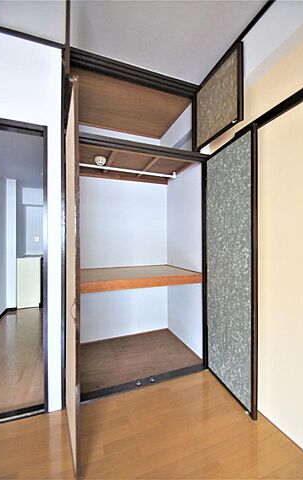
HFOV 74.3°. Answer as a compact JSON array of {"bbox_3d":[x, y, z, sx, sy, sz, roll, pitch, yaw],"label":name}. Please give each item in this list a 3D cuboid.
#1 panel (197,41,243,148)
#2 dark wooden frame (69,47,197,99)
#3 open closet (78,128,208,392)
[{"bbox_3d":[0.485,-0.990,1.460,0.030,0.515,0.450,0,0,-22],"label":"panel"},{"bbox_3d":[-0.092,-1.222,1.514,1.009,0.106,0.075,0,0,-22],"label":"dark wooden frame"},{"bbox_3d":[-0.175,0.190,1.850,1.100,1.820,0.760,0,0,-22],"label":"open closet"}]

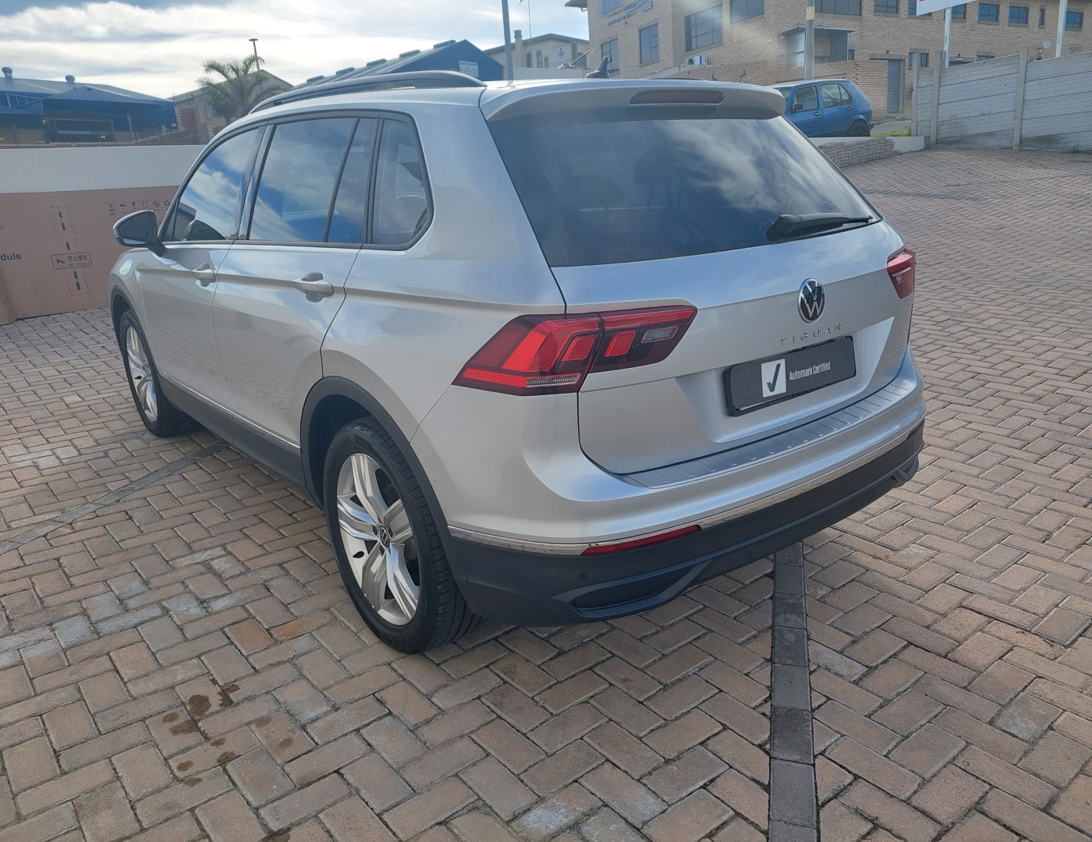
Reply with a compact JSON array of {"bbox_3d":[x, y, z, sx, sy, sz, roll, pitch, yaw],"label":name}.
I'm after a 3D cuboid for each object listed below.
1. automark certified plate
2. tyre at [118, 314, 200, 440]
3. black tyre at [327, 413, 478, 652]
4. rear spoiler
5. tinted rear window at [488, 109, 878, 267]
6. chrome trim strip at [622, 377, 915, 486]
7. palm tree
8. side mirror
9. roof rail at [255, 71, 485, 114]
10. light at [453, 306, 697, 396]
[{"bbox_3d":[0.663,-0.126,2.044,0.540,0.128,0.020,-16,11,-36],"label":"automark certified plate"},{"bbox_3d":[-2.103,-0.269,4.281,0.240,0.720,0.720,-17,23,-38],"label":"tyre"},{"bbox_3d":[-0.405,0.332,2.299,0.240,0.720,0.720,-16,23,-36],"label":"black tyre"},{"bbox_3d":[0.337,-0.892,2.184,1.220,0.120,0.270,-16,23,-36],"label":"rear spoiler"},{"bbox_3d":[0.453,-0.677,2.112,1.360,0.450,0.100,-16,-21,-36],"label":"tinted rear window"},{"bbox_3d":[0.690,0.006,2.057,1.200,0.050,0.150,-16,23,-36],"label":"chrome trim strip"},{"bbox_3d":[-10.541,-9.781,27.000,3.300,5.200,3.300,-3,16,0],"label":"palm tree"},{"bbox_3d":[-1.739,-0.809,3.345,0.225,0.185,0.150,-16,23,-36],"label":"side mirror"},{"bbox_3d":[-0.668,-1.037,2.497,0.080,0.090,1.620,-16,23,-36],"label":"roof rail"},{"bbox_3d":[0.063,-0.166,1.719,0.470,0.180,0.340,-16,23,-36],"label":"light"}]

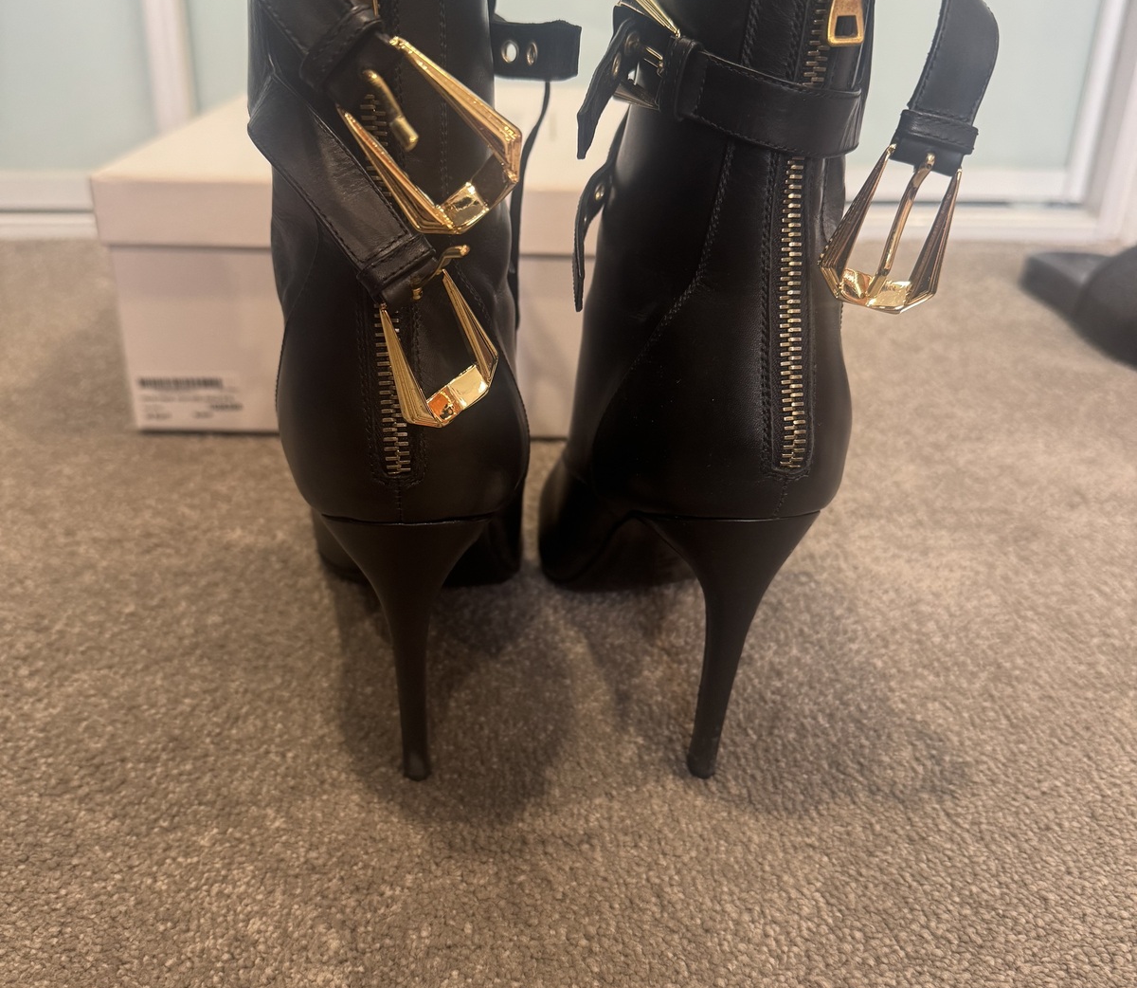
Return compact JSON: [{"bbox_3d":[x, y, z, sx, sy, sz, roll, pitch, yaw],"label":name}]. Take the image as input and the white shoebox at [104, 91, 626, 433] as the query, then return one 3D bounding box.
[{"bbox_3d":[-0.069,-0.178,0.695,0.322,0.124,0.414,1,27,-4],"label":"white shoebox"}]

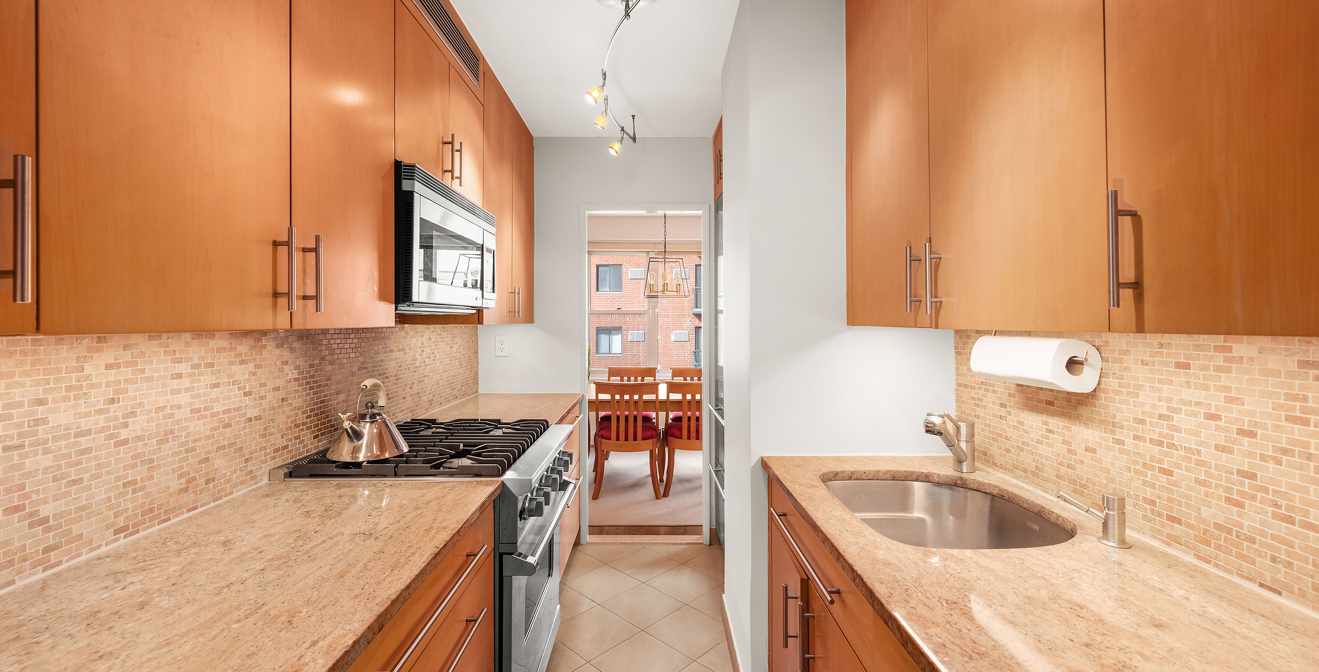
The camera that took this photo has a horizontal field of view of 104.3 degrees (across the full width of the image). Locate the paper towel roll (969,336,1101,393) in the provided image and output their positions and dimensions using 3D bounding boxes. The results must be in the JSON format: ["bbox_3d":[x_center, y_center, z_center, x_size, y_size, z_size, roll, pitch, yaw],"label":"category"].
[{"bbox_3d":[0.862,0.060,1.193,0.113,0.113,0.250,0,1,-1],"label":"paper towel roll"}]

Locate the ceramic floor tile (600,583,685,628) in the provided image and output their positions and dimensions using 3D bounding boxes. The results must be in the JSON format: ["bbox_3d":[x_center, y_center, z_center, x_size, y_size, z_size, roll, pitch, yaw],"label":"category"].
[{"bbox_3d":[-0.080,1.301,2.477,0.298,0.010,0.298,1,1,44],"label":"ceramic floor tile"}]

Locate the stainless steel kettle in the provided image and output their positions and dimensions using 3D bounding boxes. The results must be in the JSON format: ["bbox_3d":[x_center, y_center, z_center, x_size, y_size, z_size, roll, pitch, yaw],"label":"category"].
[{"bbox_3d":[-0.886,0.244,1.558,0.220,0.225,0.225,0,1,-3],"label":"stainless steel kettle"}]

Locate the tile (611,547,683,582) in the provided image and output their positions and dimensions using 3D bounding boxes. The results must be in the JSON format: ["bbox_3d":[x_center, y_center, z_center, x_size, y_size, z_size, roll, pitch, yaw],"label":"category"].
[{"bbox_3d":[-0.089,1.293,2.901,0.298,0.010,0.298,1,1,44],"label":"tile"}]

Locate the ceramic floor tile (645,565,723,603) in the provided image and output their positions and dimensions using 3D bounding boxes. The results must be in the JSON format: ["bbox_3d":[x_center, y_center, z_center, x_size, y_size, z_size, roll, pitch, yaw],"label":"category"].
[{"bbox_3d":[0.128,1.296,2.693,0.298,0.010,0.298,1,1,44],"label":"ceramic floor tile"}]

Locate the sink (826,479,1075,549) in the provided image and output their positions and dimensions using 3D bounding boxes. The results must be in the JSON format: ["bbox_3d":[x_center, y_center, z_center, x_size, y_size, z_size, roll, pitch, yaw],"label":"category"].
[{"bbox_3d":[0.658,0.524,1.226,0.465,0.200,0.540,0,1,-1],"label":"sink"}]

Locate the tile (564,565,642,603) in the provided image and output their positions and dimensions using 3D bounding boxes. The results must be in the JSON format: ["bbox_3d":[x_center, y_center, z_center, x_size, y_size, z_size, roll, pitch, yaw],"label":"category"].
[{"bbox_3d":[-0.297,1.297,2.685,0.298,0.010,0.298,1,1,44],"label":"tile"}]

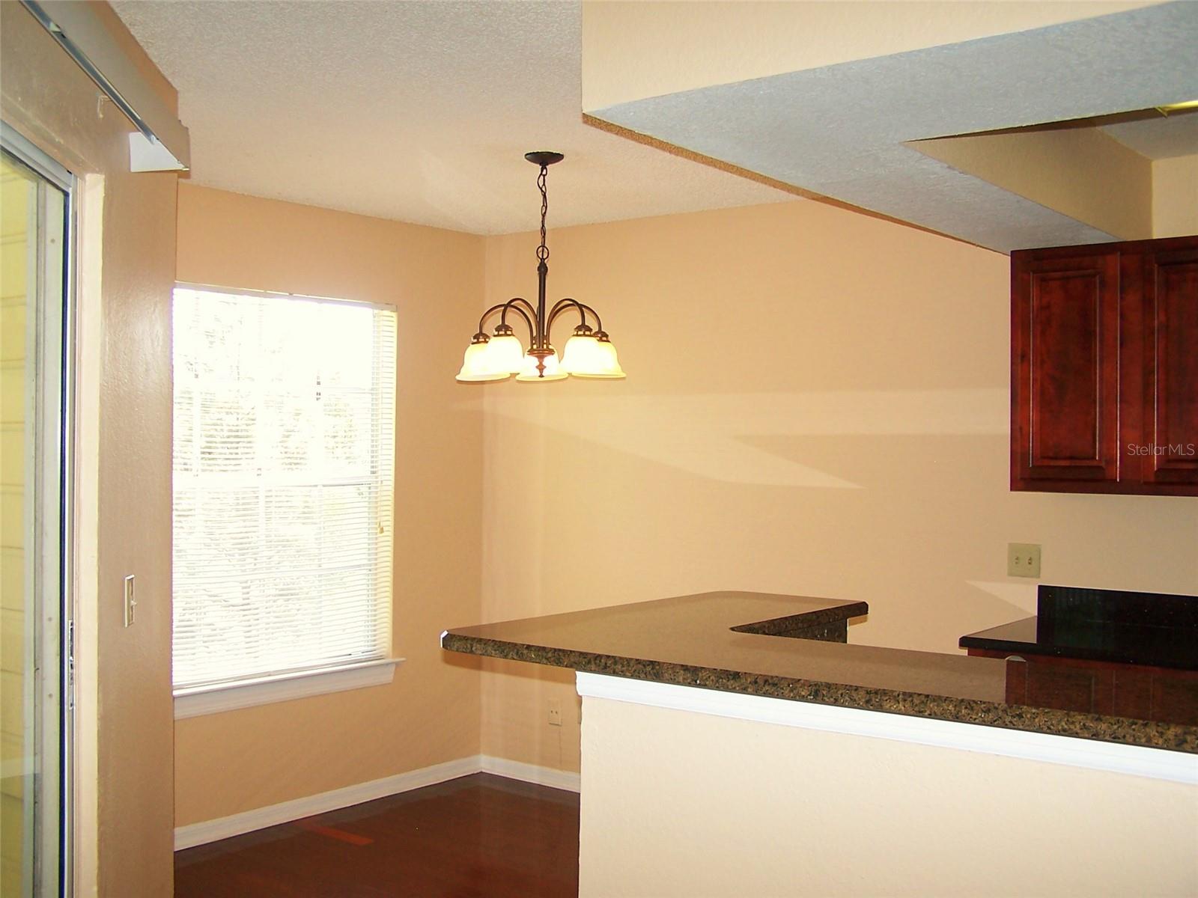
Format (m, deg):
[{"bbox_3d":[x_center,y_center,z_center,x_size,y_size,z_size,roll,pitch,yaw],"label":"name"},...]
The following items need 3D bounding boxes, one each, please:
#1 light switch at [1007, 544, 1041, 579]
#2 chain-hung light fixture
[{"bbox_3d":[1.439,0.379,4.456,0.115,0.115,0.014,0,0,38],"label":"light switch"},{"bbox_3d":[-0.187,-0.608,4.389,0.585,0.735,0.580,0,0,0],"label":"chain-hung light fixture"}]

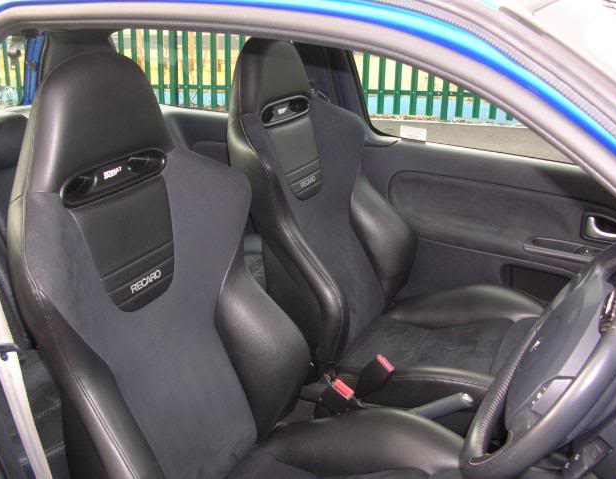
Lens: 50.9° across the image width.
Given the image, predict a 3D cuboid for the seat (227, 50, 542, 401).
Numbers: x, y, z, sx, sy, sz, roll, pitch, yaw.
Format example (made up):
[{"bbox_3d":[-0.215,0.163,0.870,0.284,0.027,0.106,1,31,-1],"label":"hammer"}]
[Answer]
[{"bbox_3d":[0.220,-0.015,1.661,0.880,0.940,0.540,12,24,27],"label":"seat"}]

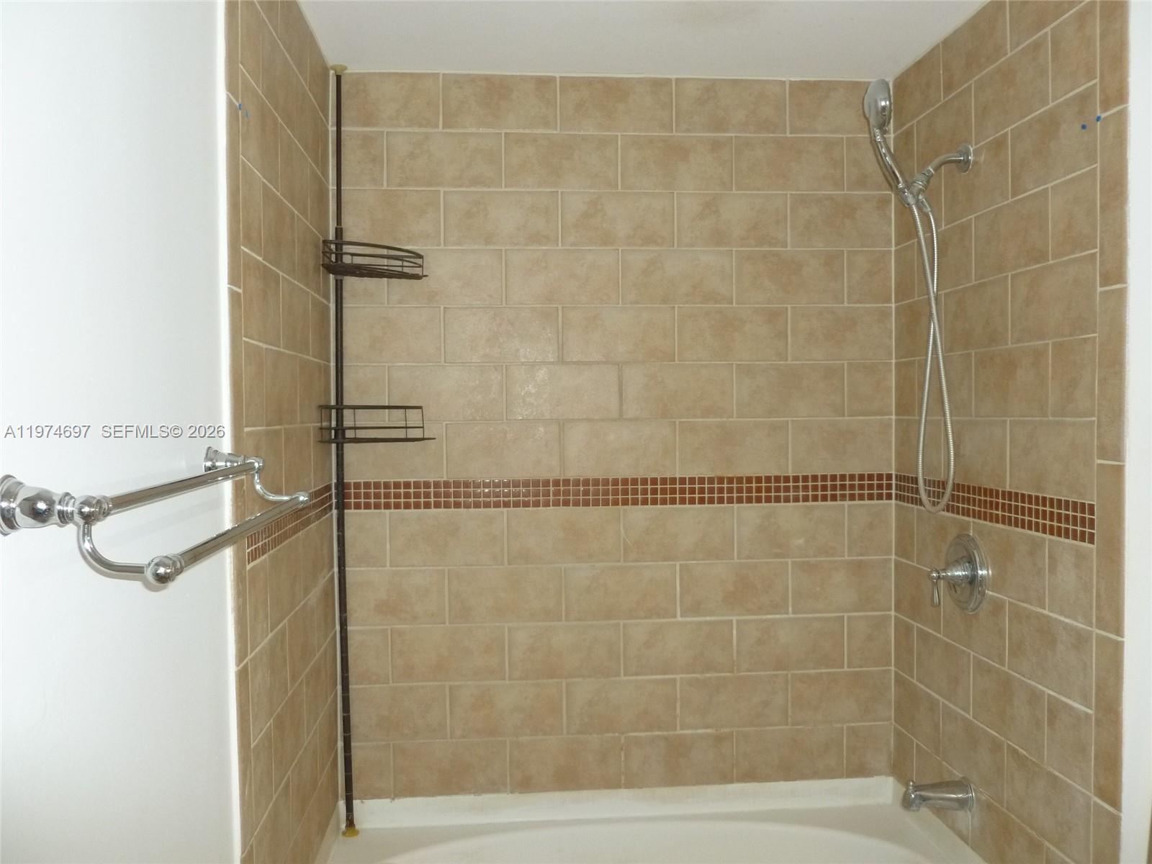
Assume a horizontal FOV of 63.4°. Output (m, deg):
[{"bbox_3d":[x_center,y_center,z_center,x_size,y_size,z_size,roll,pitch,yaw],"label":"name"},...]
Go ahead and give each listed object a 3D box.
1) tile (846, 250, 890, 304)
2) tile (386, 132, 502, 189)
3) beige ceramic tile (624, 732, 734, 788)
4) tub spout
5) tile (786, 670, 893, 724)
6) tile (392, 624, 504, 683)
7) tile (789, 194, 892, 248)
[{"bbox_3d":[0.791,-0.416,2.517,0.126,0.145,0.010,-1,1,-5],"label":"tile"},{"bbox_3d":[-0.342,-0.710,2.439,0.299,0.145,0.010,-1,1,-5],"label":"tile"},{"bbox_3d":[0.276,0.874,2.493,0.296,0.142,0.010,-1,1,-5],"label":"beige ceramic tile"},{"bbox_3d":[0.830,0.836,2.140,0.145,0.070,0.066,-1,1,-5],"label":"tub spout"},{"bbox_3d":[0.727,0.729,2.568,0.290,0.145,0.010,-1,1,-5],"label":"tile"},{"bbox_3d":[-0.340,0.587,2.469,0.304,0.149,0.010,-1,1,-5],"label":"tile"},{"bbox_3d":[0.718,-0.572,2.530,0.288,0.148,0.010,-1,1,-5],"label":"tile"}]

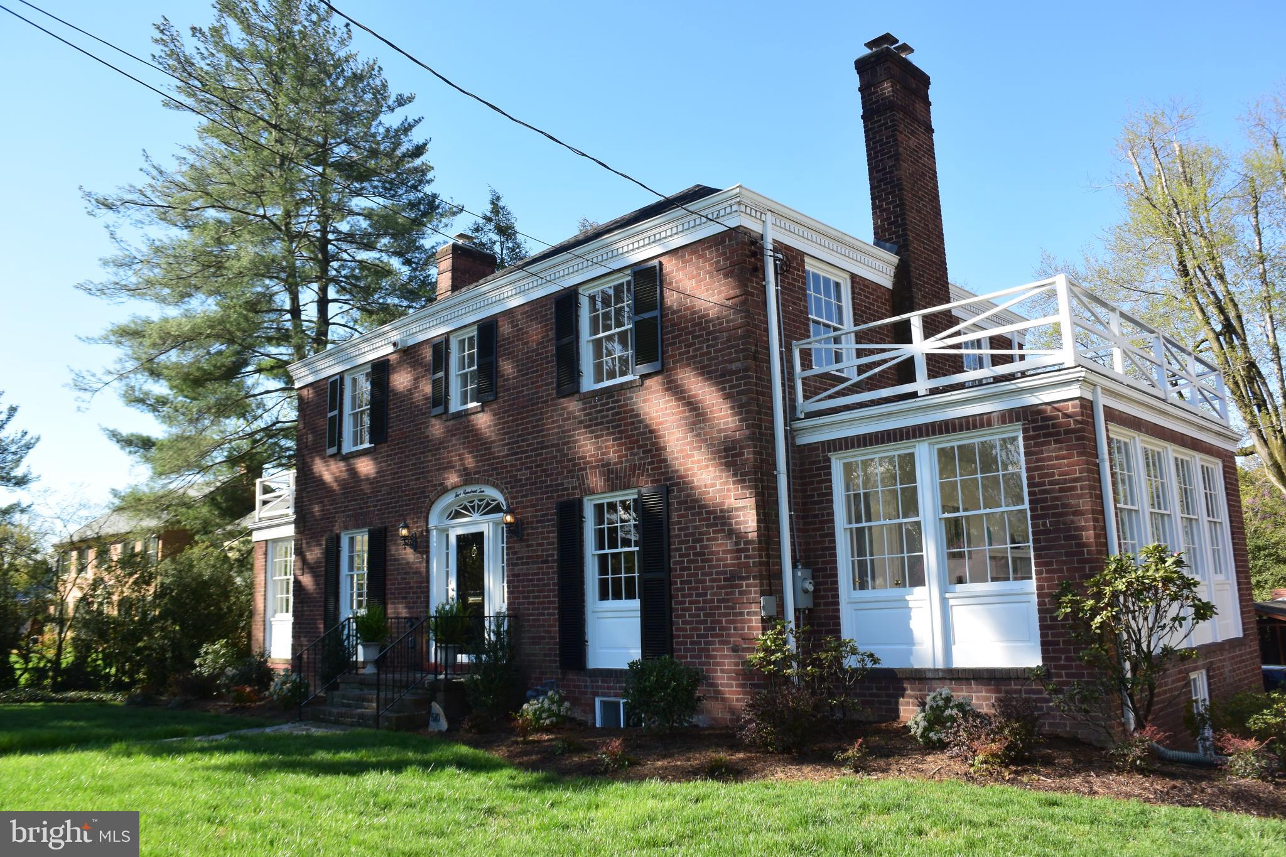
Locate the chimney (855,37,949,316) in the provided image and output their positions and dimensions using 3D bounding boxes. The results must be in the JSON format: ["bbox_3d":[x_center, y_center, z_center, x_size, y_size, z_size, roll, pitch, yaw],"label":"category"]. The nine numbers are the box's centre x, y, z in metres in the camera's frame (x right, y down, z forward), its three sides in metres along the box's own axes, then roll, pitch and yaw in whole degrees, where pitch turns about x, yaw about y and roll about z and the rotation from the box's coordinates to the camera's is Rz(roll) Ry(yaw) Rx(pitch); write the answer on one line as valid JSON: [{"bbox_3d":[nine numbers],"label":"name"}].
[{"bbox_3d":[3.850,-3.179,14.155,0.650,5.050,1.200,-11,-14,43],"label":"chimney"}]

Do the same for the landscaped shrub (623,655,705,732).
[{"bbox_3d":[0.220,2.899,10.557,0.890,0.784,0.802,-2,-10,1],"label":"landscaped shrub"}]

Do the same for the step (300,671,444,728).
[{"bbox_3d":[-3.631,3.792,13.576,2.250,0.590,1.650,-11,-14,43],"label":"step"}]

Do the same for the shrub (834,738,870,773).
[{"bbox_3d":[1.735,2.716,8.007,0.286,0.277,0.257,-4,-11,11],"label":"shrub"}]

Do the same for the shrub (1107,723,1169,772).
[{"bbox_3d":[3.925,2.532,7.650,0.440,0.371,0.396,-7,-12,25],"label":"shrub"}]

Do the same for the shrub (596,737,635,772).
[{"bbox_3d":[-0.252,2.981,8.800,0.380,0.340,0.370,-2,-10,0],"label":"shrub"}]

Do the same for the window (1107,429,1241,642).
[{"bbox_3d":[6.106,1.294,10.882,0.140,2.270,4.143,-11,-14,43],"label":"window"}]

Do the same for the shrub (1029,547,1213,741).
[{"bbox_3d":[4.121,1.883,8.250,1.500,1.700,1.400,-11,-14,43],"label":"shrub"}]

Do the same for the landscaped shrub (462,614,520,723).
[{"bbox_3d":[-1.891,2.986,11.985,0.715,1.281,0.644,0,-11,-9],"label":"landscaped shrub"}]

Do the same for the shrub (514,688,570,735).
[{"bbox_3d":[-1.169,3.292,11.220,0.640,0.500,0.575,-1,-10,-6],"label":"shrub"}]

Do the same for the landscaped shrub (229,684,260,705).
[{"bbox_3d":[-6.573,4.394,15.912,0.460,0.315,0.414,3,-11,-22],"label":"landscaped shrub"}]

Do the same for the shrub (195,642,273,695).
[{"bbox_3d":[-7.751,4.538,18.258,1.366,0.958,1.229,3,-11,-22],"label":"shrub"}]

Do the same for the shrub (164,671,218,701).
[{"bbox_3d":[-8.129,4.627,17.340,0.867,0.515,0.780,3,-11,-24],"label":"shrub"}]

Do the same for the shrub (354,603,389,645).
[{"bbox_3d":[-4.051,2.901,14.350,0.520,0.620,0.520,-11,-14,43],"label":"shrub"}]

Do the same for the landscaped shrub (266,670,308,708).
[{"bbox_3d":[-5.671,4.157,15.400,0.650,0.600,0.600,-11,-14,43],"label":"landscaped shrub"}]

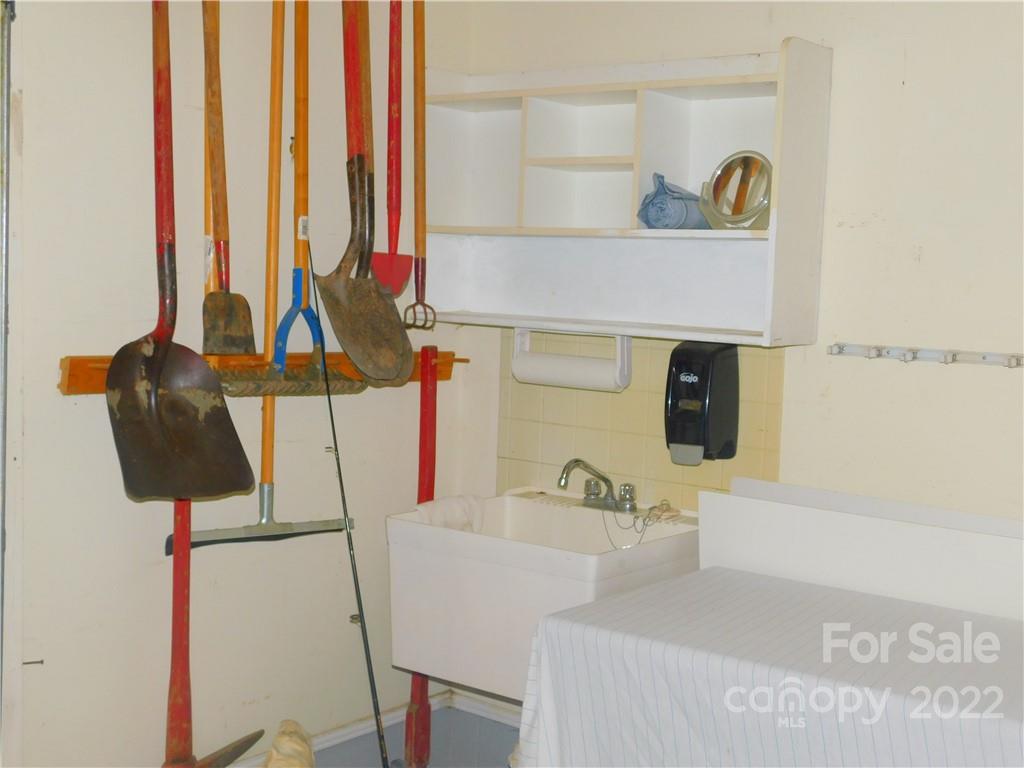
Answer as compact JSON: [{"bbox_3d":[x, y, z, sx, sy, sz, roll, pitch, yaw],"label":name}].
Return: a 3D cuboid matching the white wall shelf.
[{"bbox_3d":[0.221,-0.460,3.274,1.067,0.668,0.237,6,6,37],"label":"white wall shelf"}]

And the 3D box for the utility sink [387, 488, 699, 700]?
[{"bbox_3d":[0.104,0.503,3.224,0.608,0.379,0.548,6,6,37],"label":"utility sink"}]

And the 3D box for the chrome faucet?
[{"bbox_3d":[0.196,0.250,3.265,0.155,0.145,0.249,6,6,37],"label":"chrome faucet"}]

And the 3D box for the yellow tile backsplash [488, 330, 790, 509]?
[{"bbox_3d":[0.304,0.098,3.401,0.845,0.466,0.012,6,6,37],"label":"yellow tile backsplash"}]

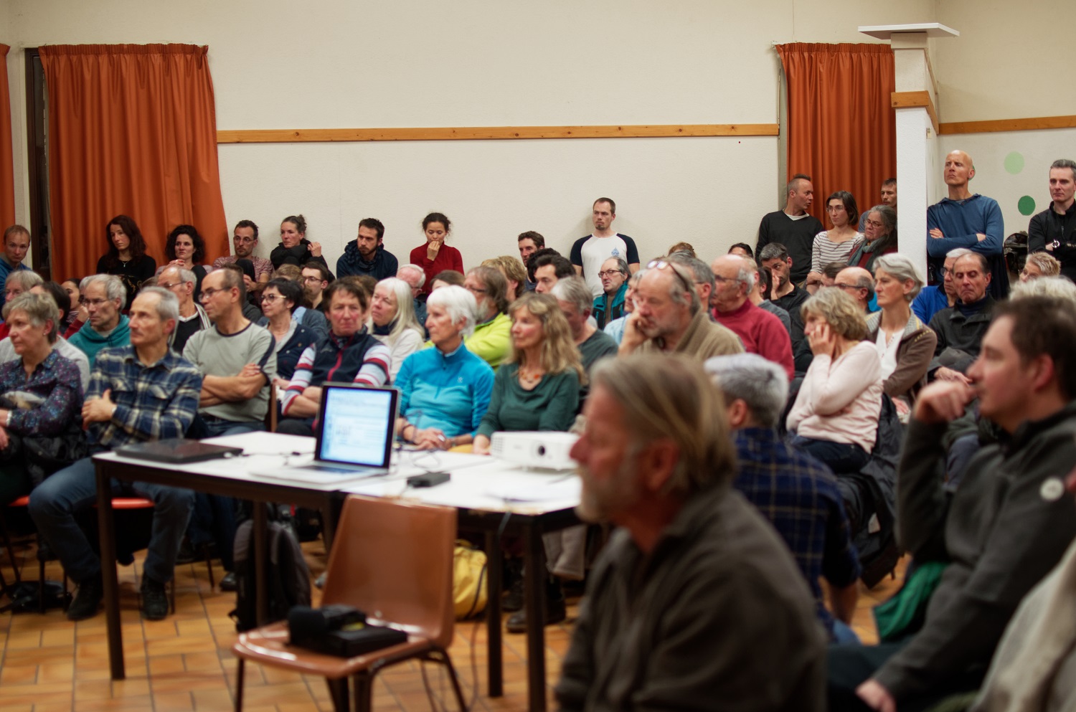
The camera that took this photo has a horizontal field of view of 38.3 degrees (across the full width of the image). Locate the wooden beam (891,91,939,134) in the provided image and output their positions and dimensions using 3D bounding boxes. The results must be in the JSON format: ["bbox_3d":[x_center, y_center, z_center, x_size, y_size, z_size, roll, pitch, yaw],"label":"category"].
[{"bbox_3d":[2.365,-1.484,9.637,0.193,0.080,3.121,1,5,15],"label":"wooden beam"}]

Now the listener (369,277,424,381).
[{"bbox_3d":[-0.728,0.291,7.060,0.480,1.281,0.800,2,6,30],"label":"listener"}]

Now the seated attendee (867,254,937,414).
[{"bbox_3d":[1.535,0.205,7.012,0.480,1.310,0.780,3,6,41],"label":"seated attendee"}]

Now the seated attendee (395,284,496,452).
[{"bbox_3d":[-0.424,0.361,6.250,0.500,1.277,0.800,1,5,22],"label":"seated attendee"}]

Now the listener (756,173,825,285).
[{"bbox_3d":[1.792,-0.345,10.710,0.500,1.800,0.330,-2,5,-3],"label":"listener"}]

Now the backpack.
[{"bbox_3d":[-1.012,0.789,5.881,0.280,0.450,0.220,2,6,35],"label":"backpack"}]

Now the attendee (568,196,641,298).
[{"bbox_3d":[0.474,-0.276,10.864,0.500,1.700,0.320,-1,5,5],"label":"attendee"}]

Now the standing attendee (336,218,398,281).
[{"bbox_3d":[-1.159,-0.322,10.455,0.500,1.212,0.750,1,5,14],"label":"standing attendee"}]

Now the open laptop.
[{"bbox_3d":[-0.646,0.232,4.680,0.356,0.255,0.295,3,7,43],"label":"open laptop"}]

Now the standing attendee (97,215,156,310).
[{"bbox_3d":[-2.724,-0.117,10.269,0.450,1.630,0.320,-2,5,-9],"label":"standing attendee"}]

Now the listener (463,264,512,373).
[{"bbox_3d":[-0.381,0.234,7.160,0.520,1.282,0.800,3,7,42],"label":"listener"}]

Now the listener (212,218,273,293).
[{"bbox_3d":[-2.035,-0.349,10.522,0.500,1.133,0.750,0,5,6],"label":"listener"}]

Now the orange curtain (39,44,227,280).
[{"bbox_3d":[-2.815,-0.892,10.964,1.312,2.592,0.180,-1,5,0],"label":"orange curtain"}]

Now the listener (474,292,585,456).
[{"bbox_3d":[-0.061,0.369,6.019,0.480,1.220,0.780,1,5,22],"label":"listener"}]

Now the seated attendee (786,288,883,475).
[{"bbox_3d":[1.149,0.346,6.404,0.850,1.248,0.500,-3,6,-25],"label":"seated attendee"}]

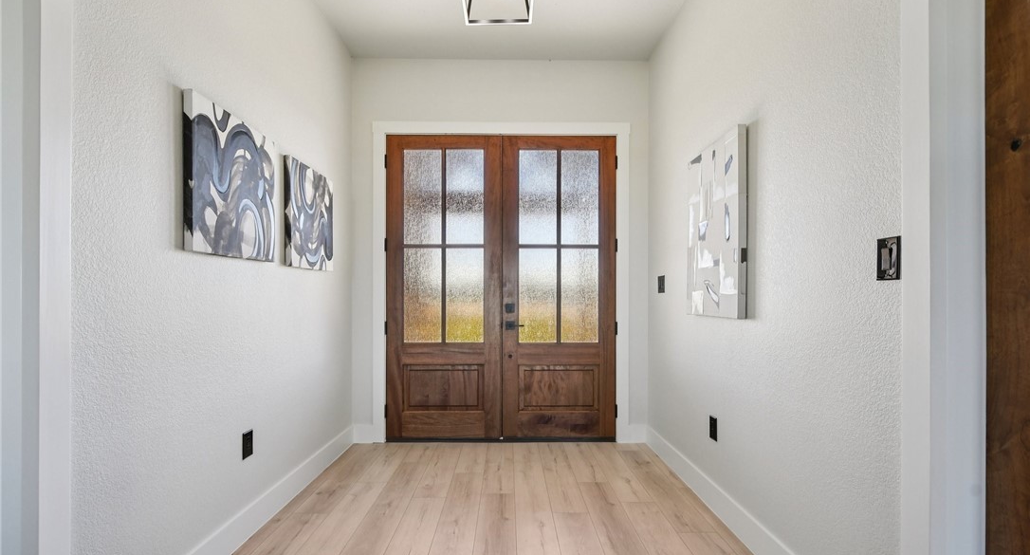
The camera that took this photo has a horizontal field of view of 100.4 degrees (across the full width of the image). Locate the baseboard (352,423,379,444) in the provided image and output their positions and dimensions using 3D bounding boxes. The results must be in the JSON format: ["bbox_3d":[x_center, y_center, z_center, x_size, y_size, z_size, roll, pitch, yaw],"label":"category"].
[{"bbox_3d":[-1.176,1.240,3.395,0.222,0.154,0.020,0,-2,-1],"label":"baseboard"}]

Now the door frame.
[{"bbox_3d":[-0.106,0.042,3.445,2.055,2.556,0.120,0,-2,-1],"label":"door frame"}]

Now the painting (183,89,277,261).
[{"bbox_3d":[-1.248,-0.400,1.925,0.036,0.622,0.590,0,-2,-1],"label":"painting"}]

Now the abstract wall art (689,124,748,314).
[{"bbox_3d":[1.066,-0.247,2.305,0.040,0.918,0.568,0,-2,-1],"label":"abstract wall art"}]

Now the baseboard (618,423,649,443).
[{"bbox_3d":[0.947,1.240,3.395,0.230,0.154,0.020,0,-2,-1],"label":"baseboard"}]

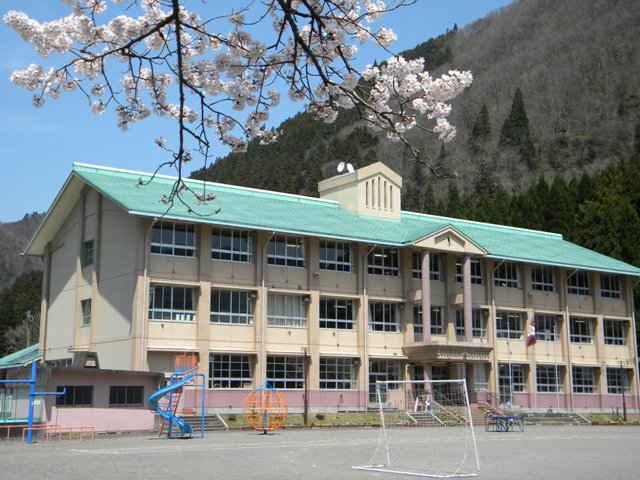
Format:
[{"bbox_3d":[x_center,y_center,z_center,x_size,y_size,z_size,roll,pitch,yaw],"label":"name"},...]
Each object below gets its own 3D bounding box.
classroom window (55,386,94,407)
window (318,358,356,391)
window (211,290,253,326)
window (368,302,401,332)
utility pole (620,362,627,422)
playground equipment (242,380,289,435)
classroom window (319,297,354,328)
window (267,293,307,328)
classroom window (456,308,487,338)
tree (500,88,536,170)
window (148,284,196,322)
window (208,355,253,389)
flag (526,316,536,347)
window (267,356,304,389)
[{"bbox_3d":[-12.632,8.054,44.798,1.937,1.040,0.180,7,-13,-31],"label":"classroom window"},{"bbox_3d":[1.112,8.731,56.744,3.000,2.050,0.150,7,-13,-30],"label":"window"},{"bbox_3d":[-5.579,4.199,54.371,3.105,2.151,0.200,7,-13,-31],"label":"window"},{"bbox_3d":[4.416,5.291,59.451,3.000,2.050,0.150,7,-13,-30],"label":"window"},{"bbox_3d":[22.604,11.306,64.701,0.300,4.394,0.300,7,-13,-30],"label":"utility pole"},{"bbox_3d":[-2.514,7.745,40.300,2.031,2.461,2.031,1,-11,-3],"label":"playground equipment"},{"bbox_3d":[1.120,4.899,57.500,3.000,2.050,0.150,7,-13,-30],"label":"classroom window"},{"bbox_3d":[-2.176,4.508,55.549,3.000,2.050,0.150,7,-13,-30],"label":"window"},{"bbox_3d":[10.876,6.059,63.276,3.000,2.050,0.150,7,-13,-30],"label":"classroom window"},{"bbox_3d":[47.727,-26.824,210.000,9.183,18.348,9.183,-3,-11,13],"label":"tree"},{"bbox_3d":[-8.767,3.725,51.647,3.000,2.050,0.150,7,-13,-30],"label":"window"},{"bbox_3d":[-5.578,8.124,53.605,3.027,2.105,0.200,7,-13,-31],"label":"window"},{"bbox_3d":[15.340,6.615,62.937,0.650,2.150,0.300,-3,-11,13],"label":"flag"},{"bbox_3d":[-2.253,8.498,55.605,3.002,2.069,0.200,7,-13,-31],"label":"window"}]

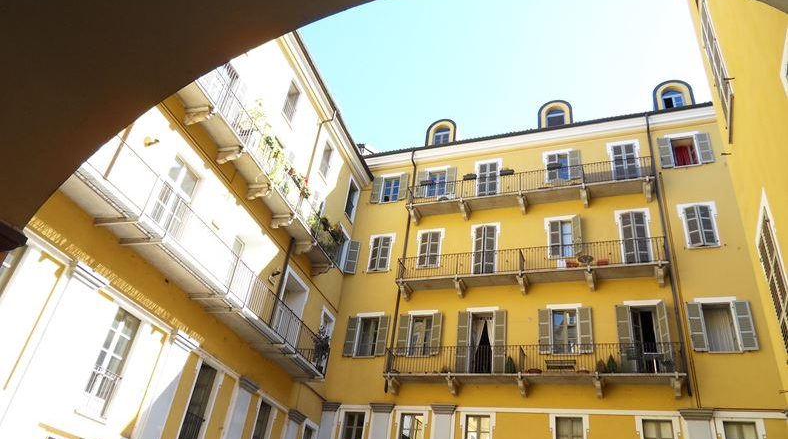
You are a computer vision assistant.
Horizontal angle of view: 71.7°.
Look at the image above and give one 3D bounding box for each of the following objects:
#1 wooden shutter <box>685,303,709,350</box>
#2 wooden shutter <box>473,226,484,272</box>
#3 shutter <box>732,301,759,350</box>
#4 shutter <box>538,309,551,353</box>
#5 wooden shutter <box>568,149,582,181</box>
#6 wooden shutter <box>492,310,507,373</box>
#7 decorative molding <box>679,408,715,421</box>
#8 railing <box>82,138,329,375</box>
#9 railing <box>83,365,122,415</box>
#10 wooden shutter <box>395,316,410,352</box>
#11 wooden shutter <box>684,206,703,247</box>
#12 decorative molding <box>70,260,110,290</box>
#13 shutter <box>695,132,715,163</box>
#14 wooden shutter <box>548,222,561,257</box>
[{"bbox_3d":[10.701,3.758,19.209,0.470,1.806,0.050,-6,-35,21],"label":"wooden shutter"},{"bbox_3d":[3.525,1.325,22.716,0.412,2.421,0.060,-18,-43,33],"label":"wooden shutter"},{"bbox_3d":[11.207,3.358,17.351,0.470,1.680,0.050,-8,-36,24],"label":"shutter"},{"bbox_3d":[5.829,4.315,21.035,0.480,1.799,0.050,-6,-35,21],"label":"shutter"},{"bbox_3d":[8.269,-2.509,24.785,0.482,1.589,0.050,-11,-38,28],"label":"wooden shutter"},{"bbox_3d":[4.056,4.711,20.962,0.453,2.545,0.050,-8,-36,24],"label":"wooden shutter"},{"bbox_3d":[9.809,6.347,17.672,1.025,0.318,0.200,-6,-35,22],"label":"decorative molding"},{"bbox_3d":[-4.958,2.106,16.277,1.066,1.526,13.487,-3,-34,17],"label":"railing"},{"bbox_3d":[-6.332,3.723,11.838,0.070,0.950,0.860,-2,-34,17],"label":"railing"},{"bbox_3d":[0.367,4.781,22.656,0.465,1.756,0.050,-4,-34,18],"label":"wooden shutter"},{"bbox_3d":[11.360,0.256,20.630,0.464,1.740,0.050,-18,-41,35],"label":"wooden shutter"},{"bbox_3d":[-6.744,1.306,12.075,0.200,0.324,1.004,-3,-34,17],"label":"decorative molding"},{"bbox_3d":[13.040,-2.991,22.861,0.471,1.548,0.050,-6,-35,22],"label":"shutter"},{"bbox_3d":[6.675,0.784,22.533,0.460,1.740,0.050,-9,-36,26],"label":"wooden shutter"}]

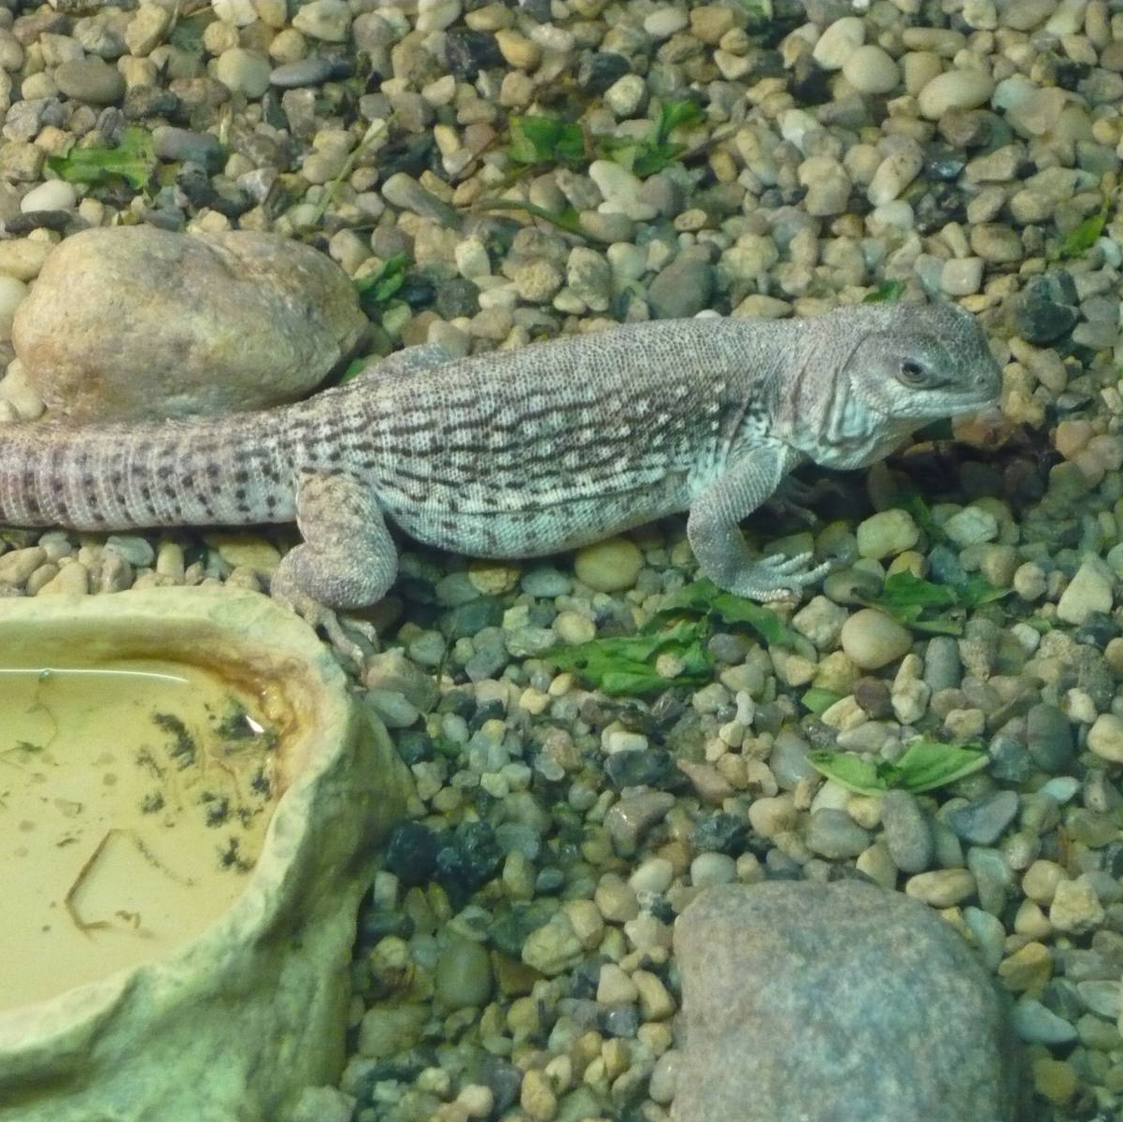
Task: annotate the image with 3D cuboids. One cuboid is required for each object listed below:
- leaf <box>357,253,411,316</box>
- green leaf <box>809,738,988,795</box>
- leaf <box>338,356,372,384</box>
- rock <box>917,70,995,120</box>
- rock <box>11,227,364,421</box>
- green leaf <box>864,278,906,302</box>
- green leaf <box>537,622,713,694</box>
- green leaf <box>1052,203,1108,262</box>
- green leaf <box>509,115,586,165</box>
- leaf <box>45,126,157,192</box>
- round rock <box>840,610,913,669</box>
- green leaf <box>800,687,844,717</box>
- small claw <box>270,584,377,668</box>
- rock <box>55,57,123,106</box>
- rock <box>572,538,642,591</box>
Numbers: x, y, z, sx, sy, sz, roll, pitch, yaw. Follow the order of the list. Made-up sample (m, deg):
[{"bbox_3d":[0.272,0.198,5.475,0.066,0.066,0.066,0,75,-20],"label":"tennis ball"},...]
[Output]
[{"bbox_3d":[-0.041,-0.062,0.980,0.008,0.008,0.019,24,51,22],"label":"leaf"},{"bbox_3d":[0.068,0.042,0.876,0.036,0.010,0.013,-2,46,-2],"label":"green leaf"},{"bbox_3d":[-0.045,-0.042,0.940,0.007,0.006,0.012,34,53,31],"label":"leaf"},{"bbox_3d":[0.094,-0.111,1.027,0.019,0.012,0.011,-11,47,-10],"label":"rock"},{"bbox_3d":[-0.082,-0.051,0.950,0.078,0.042,0.050,0,46,0],"label":"rock"},{"bbox_3d":[0.073,-0.060,0.978,0.012,0.006,0.012,0,46,0],"label":"green leaf"},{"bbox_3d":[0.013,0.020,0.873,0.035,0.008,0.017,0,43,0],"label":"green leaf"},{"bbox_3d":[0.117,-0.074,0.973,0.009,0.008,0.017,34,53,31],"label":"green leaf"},{"bbox_3d":[-0.004,-0.098,1.012,0.018,0.008,0.013,0,46,0],"label":"green leaf"},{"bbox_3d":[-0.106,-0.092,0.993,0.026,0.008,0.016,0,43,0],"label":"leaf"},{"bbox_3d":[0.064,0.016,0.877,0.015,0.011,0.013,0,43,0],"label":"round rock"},{"bbox_3d":[0.054,0.029,0.894,0.011,0.004,0.009,0,46,0],"label":"green leaf"},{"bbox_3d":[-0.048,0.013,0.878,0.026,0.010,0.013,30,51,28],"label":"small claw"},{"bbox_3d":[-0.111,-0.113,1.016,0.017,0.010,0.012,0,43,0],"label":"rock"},{"bbox_3d":[0.010,0.000,0.920,0.015,0.011,0.013,0,46,0],"label":"rock"}]

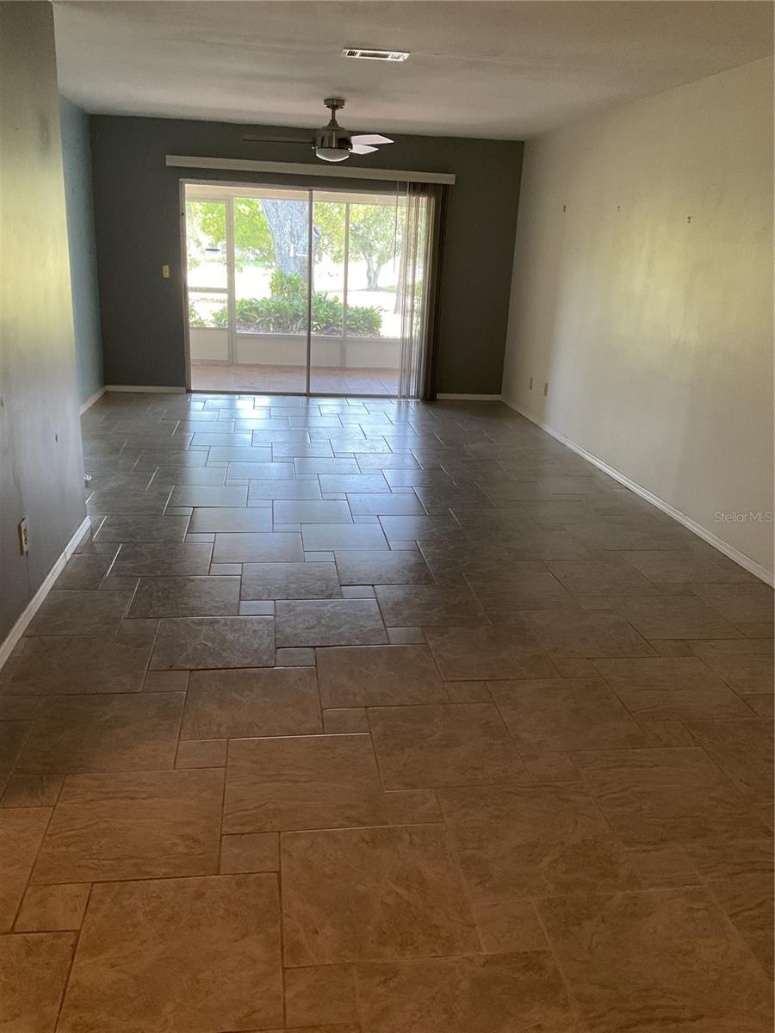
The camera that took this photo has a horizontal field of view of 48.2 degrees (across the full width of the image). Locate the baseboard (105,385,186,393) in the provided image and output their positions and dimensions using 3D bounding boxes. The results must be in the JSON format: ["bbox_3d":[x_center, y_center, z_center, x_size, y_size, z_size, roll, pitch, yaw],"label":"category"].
[{"bbox_3d":[-2.340,-1.229,8.399,0.778,0.066,0.017,0,18,-8],"label":"baseboard"}]

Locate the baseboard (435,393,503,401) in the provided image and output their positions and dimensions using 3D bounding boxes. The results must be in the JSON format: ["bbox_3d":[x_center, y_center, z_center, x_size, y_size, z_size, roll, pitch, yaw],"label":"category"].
[{"bbox_3d":[0.816,-1.224,8.850,0.738,0.064,0.017,0,18,-8],"label":"baseboard"}]

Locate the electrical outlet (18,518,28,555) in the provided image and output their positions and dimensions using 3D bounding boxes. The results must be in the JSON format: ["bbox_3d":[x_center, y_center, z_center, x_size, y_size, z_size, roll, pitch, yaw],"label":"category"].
[{"bbox_3d":[-1.413,0.082,3.368,0.012,0.117,0.073,0,18,-8],"label":"electrical outlet"}]

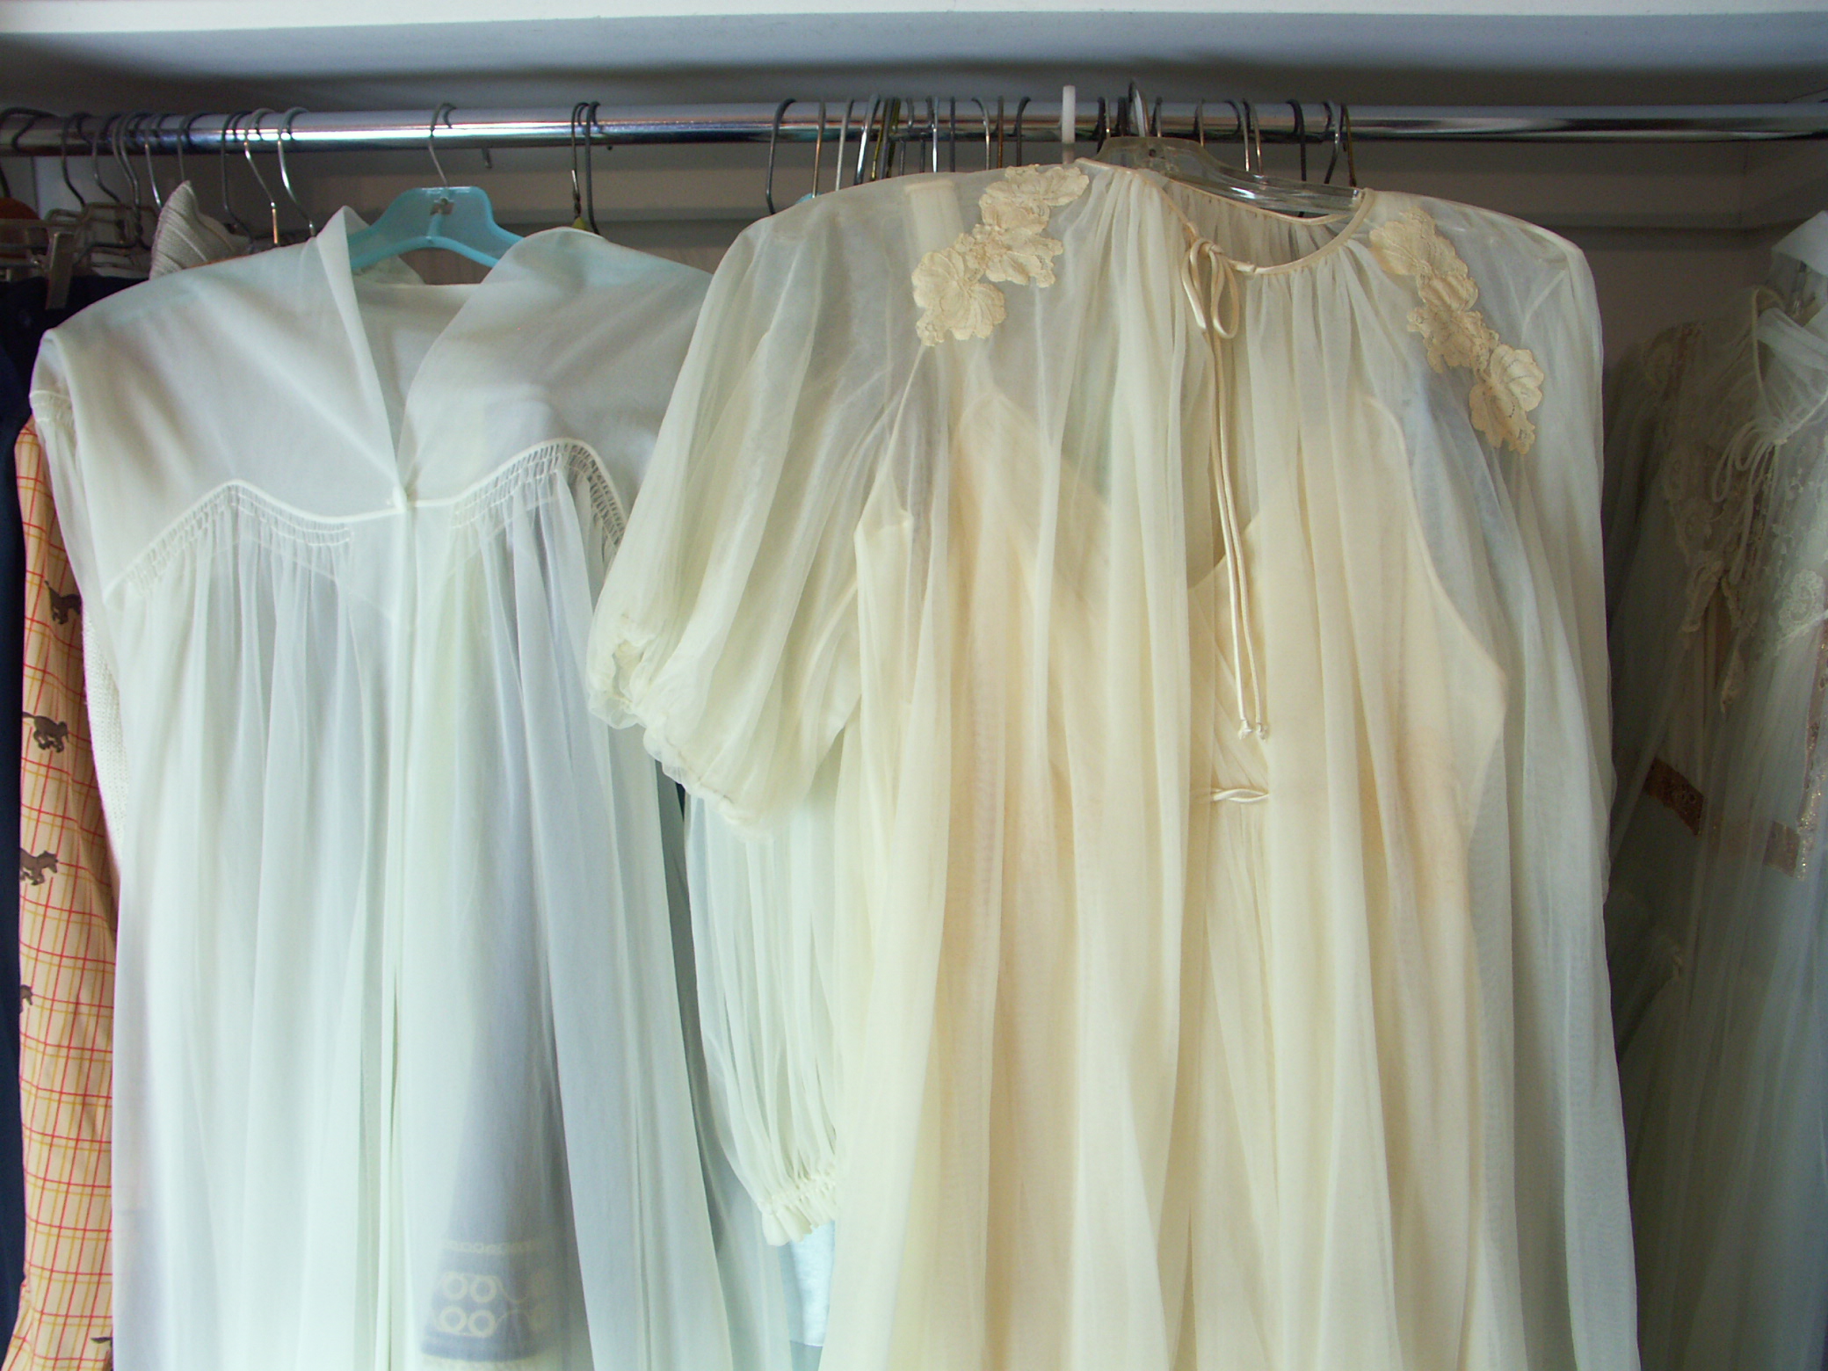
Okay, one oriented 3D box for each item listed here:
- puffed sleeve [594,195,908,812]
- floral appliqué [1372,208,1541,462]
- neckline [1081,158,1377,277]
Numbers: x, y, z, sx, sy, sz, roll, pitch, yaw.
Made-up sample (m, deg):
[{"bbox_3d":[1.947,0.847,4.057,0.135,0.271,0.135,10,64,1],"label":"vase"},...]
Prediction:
[{"bbox_3d":[-0.099,-0.106,0.930,0.180,0.378,0.130,2,11,9],"label":"puffed sleeve"},{"bbox_3d":[0.315,-0.204,0.865,0.093,0.146,0.045,0,10,0],"label":"floral appliqué"},{"bbox_3d":[0.185,-0.280,0.890,0.175,0.066,0.090,2,11,9],"label":"neckline"}]

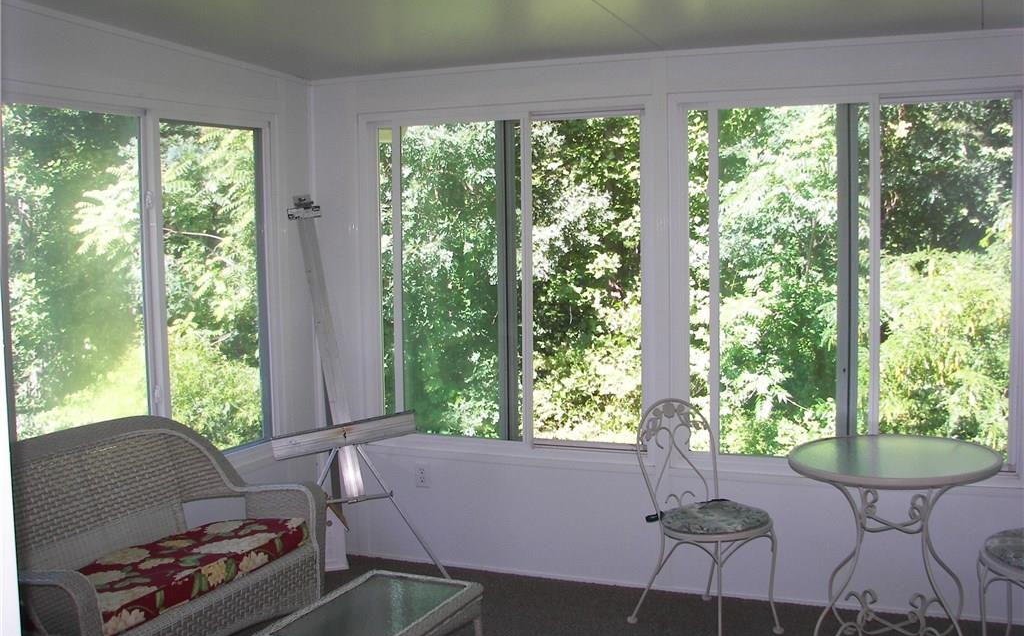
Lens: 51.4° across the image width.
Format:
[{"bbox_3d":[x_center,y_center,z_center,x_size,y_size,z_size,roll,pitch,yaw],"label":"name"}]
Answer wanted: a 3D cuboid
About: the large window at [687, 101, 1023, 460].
[{"bbox_3d":[1.317,-0.141,4.217,1.250,1.430,0.100,1,5,23],"label":"large window"}]

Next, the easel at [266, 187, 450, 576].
[{"bbox_3d":[-0.652,0.309,4.734,0.800,1.680,0.580,-2,4,-16],"label":"easel"}]

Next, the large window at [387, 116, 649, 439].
[{"bbox_3d":[-0.036,-0.175,4.793,1.370,1.490,0.100,1,5,23],"label":"large window"}]

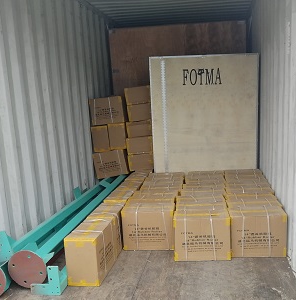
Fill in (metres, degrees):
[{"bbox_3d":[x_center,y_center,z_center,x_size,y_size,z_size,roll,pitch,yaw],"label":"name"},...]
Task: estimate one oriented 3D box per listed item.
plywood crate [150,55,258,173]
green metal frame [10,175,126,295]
[{"bbox_3d":[0.782,-0.354,4.573,1.371,1.871,0.900,-2,9,4],"label":"plywood crate"},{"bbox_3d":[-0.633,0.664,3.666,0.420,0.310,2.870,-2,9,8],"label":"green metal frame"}]

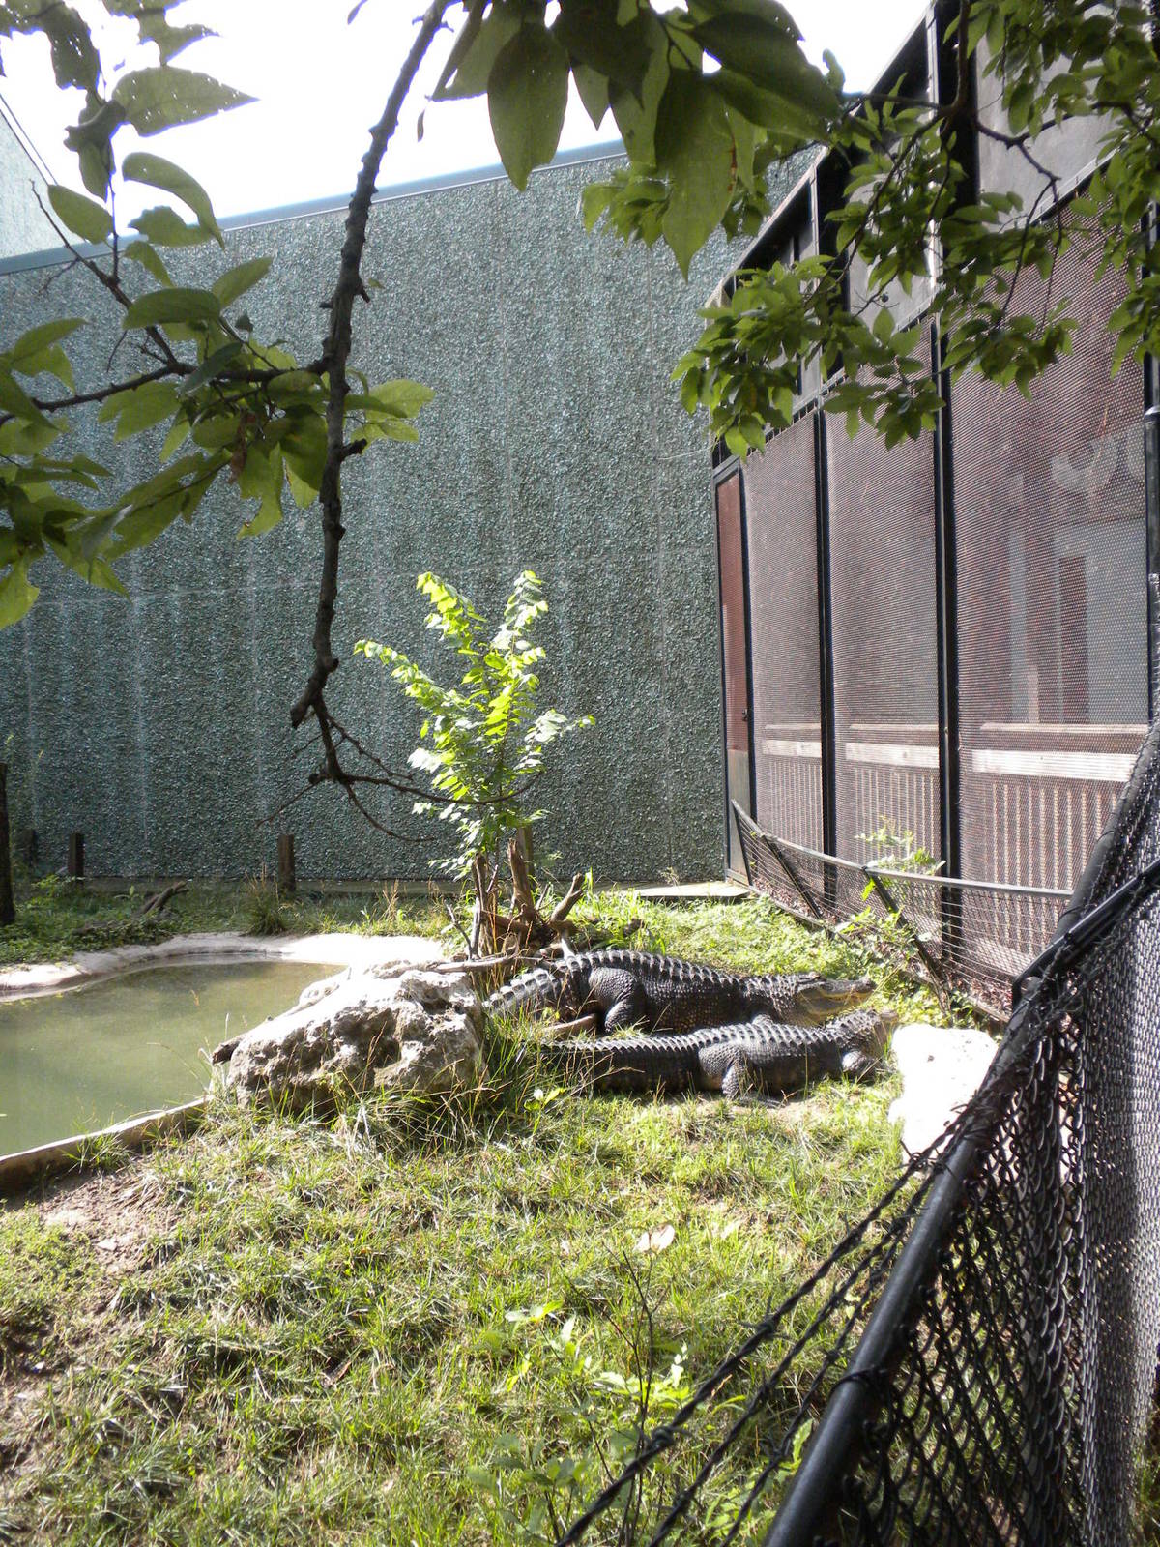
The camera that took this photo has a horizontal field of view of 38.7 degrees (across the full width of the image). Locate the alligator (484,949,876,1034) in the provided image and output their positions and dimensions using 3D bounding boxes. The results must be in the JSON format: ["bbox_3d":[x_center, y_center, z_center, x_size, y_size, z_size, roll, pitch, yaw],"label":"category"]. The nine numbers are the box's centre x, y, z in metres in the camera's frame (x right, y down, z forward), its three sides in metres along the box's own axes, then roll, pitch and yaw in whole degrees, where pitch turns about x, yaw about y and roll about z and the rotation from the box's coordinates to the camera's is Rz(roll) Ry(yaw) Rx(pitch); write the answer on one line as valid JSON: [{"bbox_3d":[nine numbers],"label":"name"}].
[{"bbox_3d":[0.180,0.843,6.330,1.900,0.280,0.480,-2,2,-4],"label":"alligator"}]

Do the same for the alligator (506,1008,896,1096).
[{"bbox_3d":[0.250,0.893,5.480,1.600,0.230,0.460,-2,2,-11],"label":"alligator"}]

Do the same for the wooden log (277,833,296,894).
[{"bbox_3d":[-1.883,0.582,10.600,0.110,0.400,0.110,-2,2,-15],"label":"wooden log"}]

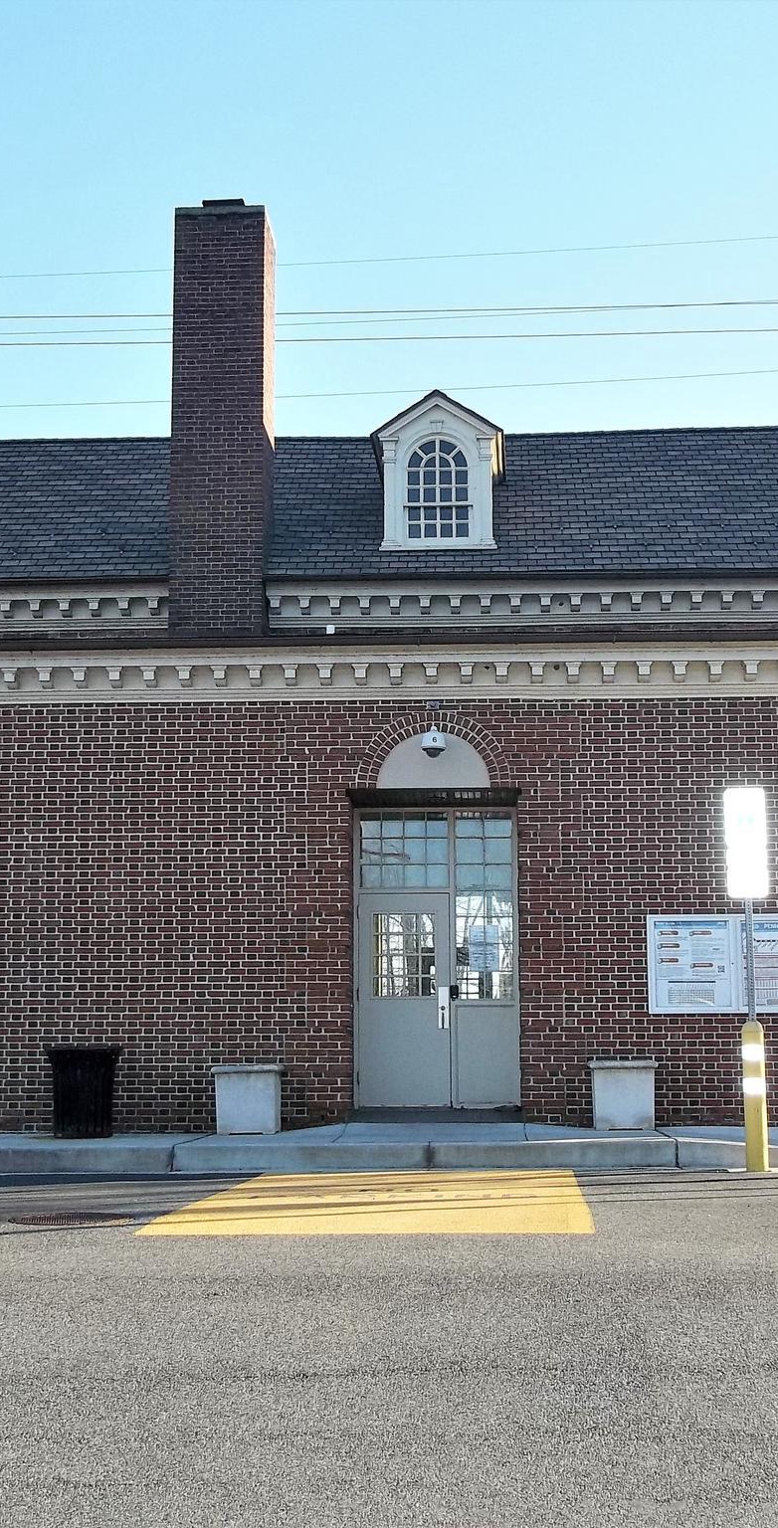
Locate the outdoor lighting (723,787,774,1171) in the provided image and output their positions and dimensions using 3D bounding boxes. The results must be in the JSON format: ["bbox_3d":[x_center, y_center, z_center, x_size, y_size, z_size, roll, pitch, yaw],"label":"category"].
[{"bbox_3d":[3.024,1.773,15.717,0.333,3.175,0.200,-1,-8,2],"label":"outdoor lighting"}]

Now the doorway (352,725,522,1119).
[{"bbox_3d":[0.462,1.493,18.394,1.642,3.687,0.300,-1,-8,2],"label":"doorway"}]

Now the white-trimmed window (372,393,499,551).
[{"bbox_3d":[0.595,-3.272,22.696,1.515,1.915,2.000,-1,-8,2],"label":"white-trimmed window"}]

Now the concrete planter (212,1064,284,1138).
[{"bbox_3d":[-1.296,3.132,17.575,0.643,0.622,0.620,-1,-8,2],"label":"concrete planter"}]

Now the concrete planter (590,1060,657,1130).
[{"bbox_3d":[2.158,3.061,17.488,0.624,0.637,0.620,-1,-8,2],"label":"concrete planter"}]

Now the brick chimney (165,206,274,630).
[{"bbox_3d":[-1.890,-3.857,21.689,1.060,5.324,1.250,-1,-8,2],"label":"brick chimney"}]

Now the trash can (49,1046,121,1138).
[{"bbox_3d":[-2.851,3.044,17.569,0.719,0.838,0.719,0,-8,0],"label":"trash can"}]

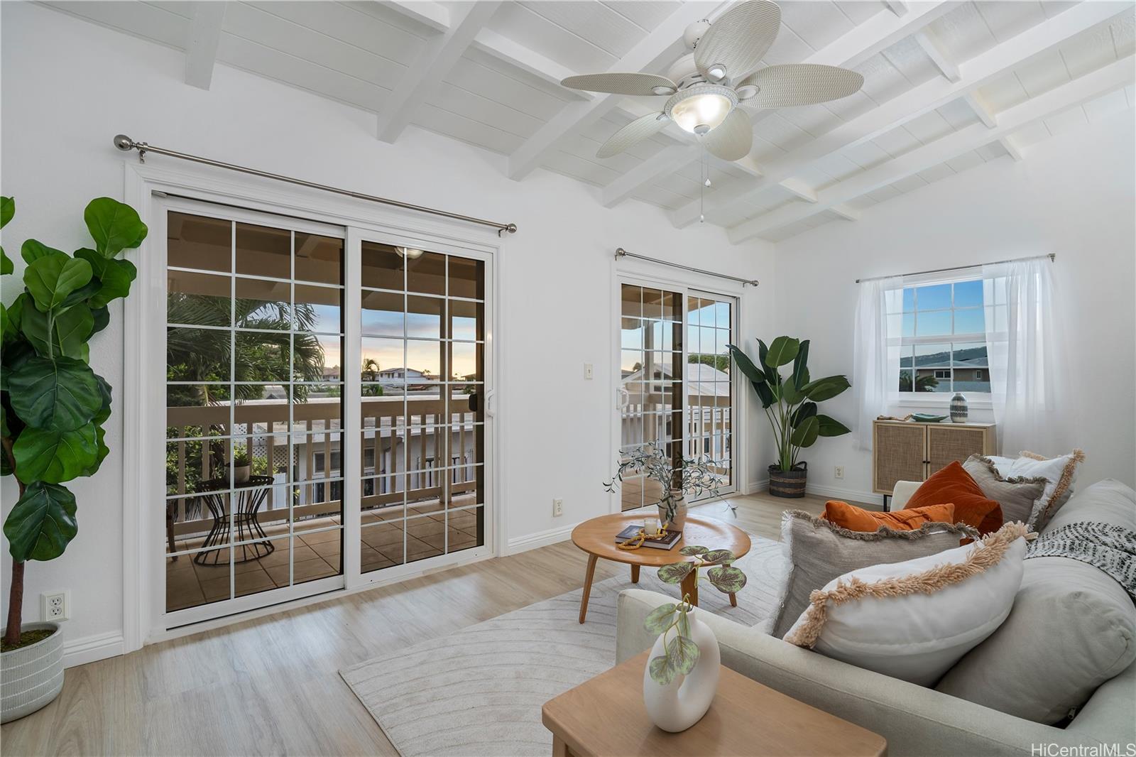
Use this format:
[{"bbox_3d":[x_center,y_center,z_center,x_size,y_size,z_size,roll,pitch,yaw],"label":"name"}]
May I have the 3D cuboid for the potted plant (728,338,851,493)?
[{"bbox_3d":[2.174,0.374,4.891,0.920,1.590,0.880,0,0,-39],"label":"potted plant"}]

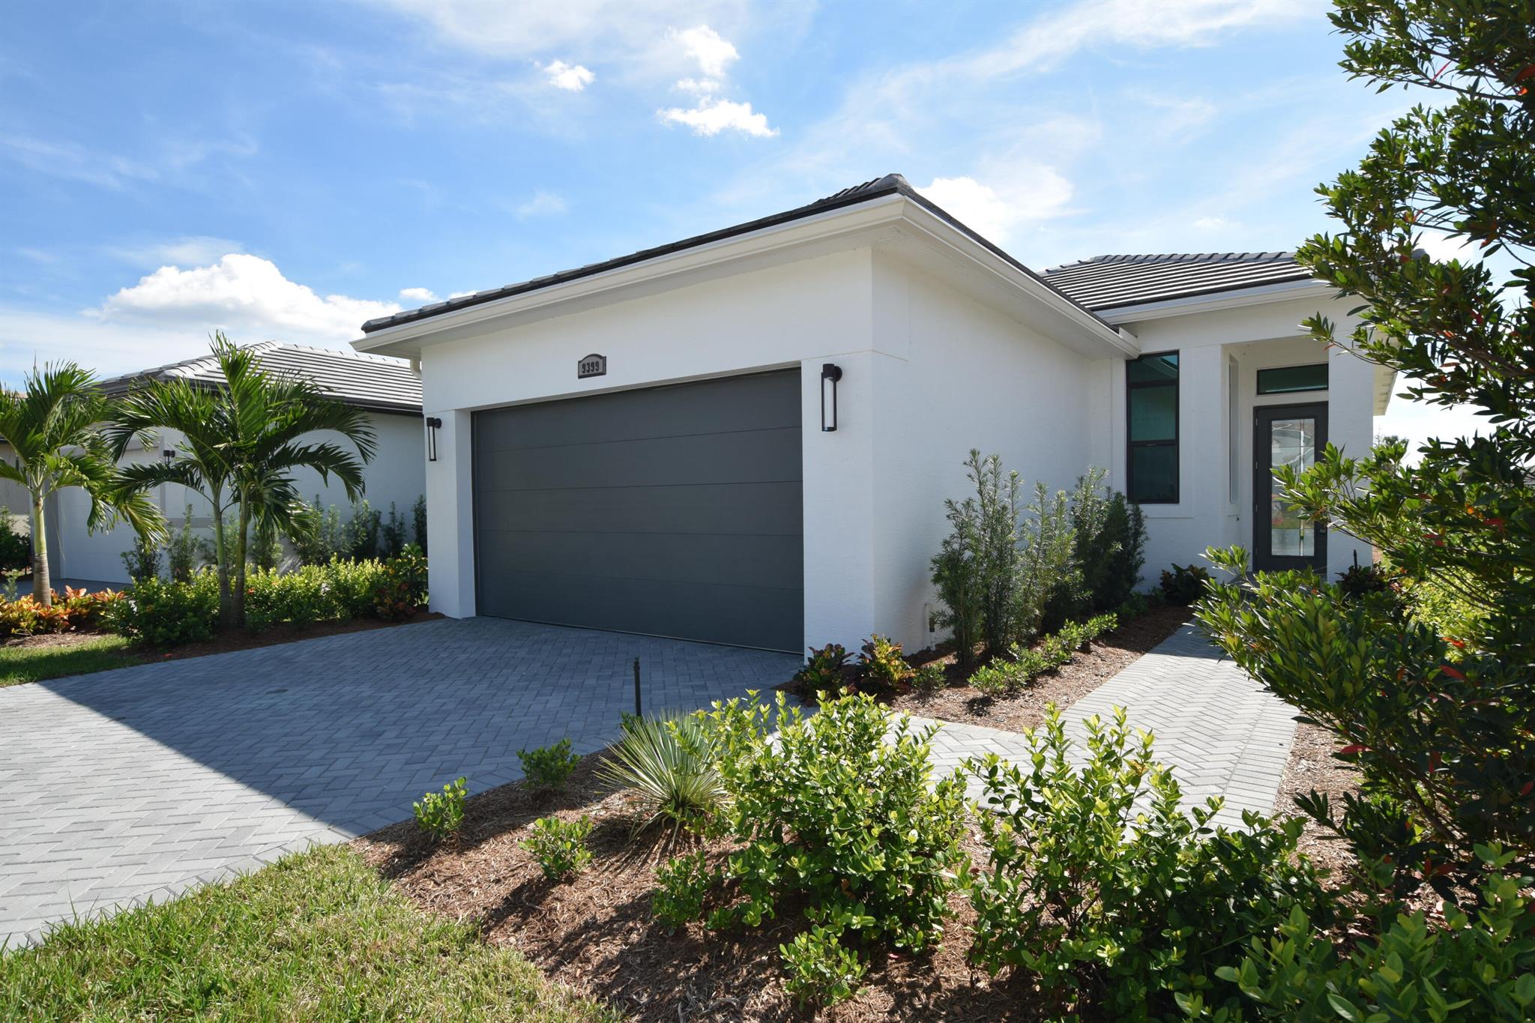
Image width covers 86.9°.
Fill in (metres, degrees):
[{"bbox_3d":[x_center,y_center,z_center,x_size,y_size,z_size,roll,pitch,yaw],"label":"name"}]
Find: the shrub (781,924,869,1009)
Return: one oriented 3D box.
[{"bbox_3d":[0.154,1.229,2.215,0.239,0.200,0.239,-1,0,4],"label":"shrub"}]

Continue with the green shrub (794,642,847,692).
[{"bbox_3d":[0.370,1.057,5.622,0.365,0.340,0.365,-1,0,4],"label":"green shrub"}]

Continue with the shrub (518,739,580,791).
[{"bbox_3d":[-1.047,1.209,3.881,0.288,0.215,0.288,-1,0,-15],"label":"shrub"}]

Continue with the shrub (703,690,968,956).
[{"bbox_3d":[0.232,0.971,2.863,0.918,0.679,0.918,-1,0,4],"label":"shrub"}]

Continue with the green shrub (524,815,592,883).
[{"bbox_3d":[-0.759,1.224,2.950,0.241,0.217,0.241,-1,0,-15],"label":"green shrub"}]

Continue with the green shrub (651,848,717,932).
[{"bbox_3d":[-0.267,1.214,2.616,0.212,0.230,0.212,-1,0,-6],"label":"green shrub"}]

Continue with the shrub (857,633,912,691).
[{"bbox_3d":[0.810,1.030,5.618,0.379,0.376,0.379,-1,0,8],"label":"shrub"}]

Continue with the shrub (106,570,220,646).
[{"bbox_3d":[-6.251,0.966,8.404,0.945,0.725,0.945,-1,1,-37],"label":"shrub"}]

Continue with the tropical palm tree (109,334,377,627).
[{"bbox_3d":[-5.639,-0.355,8.885,2.447,3.293,2.447,-1,1,-32],"label":"tropical palm tree"}]

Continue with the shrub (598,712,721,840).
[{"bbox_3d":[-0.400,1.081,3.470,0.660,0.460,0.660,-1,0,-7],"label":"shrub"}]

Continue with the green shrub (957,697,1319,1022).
[{"bbox_3d":[1.145,0.952,2.544,1.017,0.691,1.017,0,0,24],"label":"green shrub"}]

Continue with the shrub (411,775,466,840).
[{"bbox_3d":[-1.338,1.214,3.308,0.208,0.248,0.208,-1,0,-22],"label":"shrub"}]

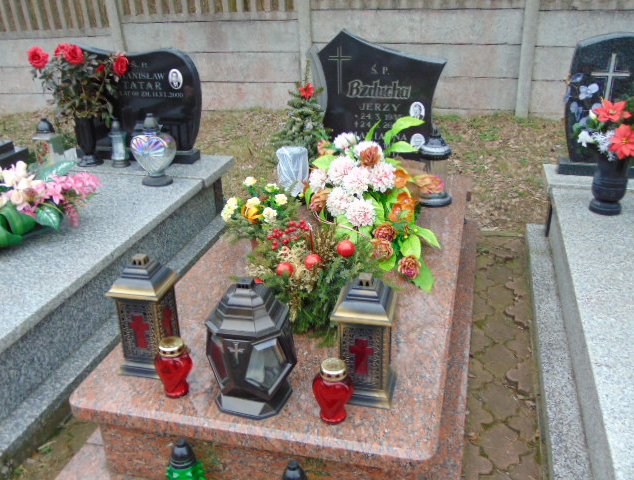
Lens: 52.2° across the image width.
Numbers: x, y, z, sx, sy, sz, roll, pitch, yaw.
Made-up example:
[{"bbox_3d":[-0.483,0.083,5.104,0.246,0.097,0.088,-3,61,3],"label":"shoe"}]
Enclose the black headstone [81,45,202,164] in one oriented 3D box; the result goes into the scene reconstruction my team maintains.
[{"bbox_3d":[-0.967,-0.719,3.385,0.765,0.592,0.143,5,25,14],"label":"black headstone"}]

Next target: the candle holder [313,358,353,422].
[{"bbox_3d":[0.041,0.354,1.526,0.095,0.145,0.076,1,24,6],"label":"candle holder"}]

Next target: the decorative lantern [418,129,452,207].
[{"bbox_3d":[0.507,-0.317,2.778,0.148,0.326,0.148,5,25,14],"label":"decorative lantern"}]

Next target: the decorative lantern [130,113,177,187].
[{"bbox_3d":[-0.770,-0.438,3.064,0.243,0.332,0.158,1,24,6],"label":"decorative lantern"}]

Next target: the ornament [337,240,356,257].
[{"bbox_3d":[0.084,0.025,1.838,0.051,0.051,0.051,5,25,14],"label":"ornament"}]

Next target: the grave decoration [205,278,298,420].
[{"bbox_3d":[-0.161,0.241,1.575,0.212,0.322,0.212,4,25,12],"label":"grave decoration"}]

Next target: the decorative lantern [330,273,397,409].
[{"bbox_3d":[0.118,0.228,1.585,0.147,0.323,0.147,4,25,12],"label":"decorative lantern"}]

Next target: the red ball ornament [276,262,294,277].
[{"bbox_3d":[-0.093,0.091,1.920,0.050,0.050,0.050,5,25,14],"label":"red ball ornament"}]

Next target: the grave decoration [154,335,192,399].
[{"bbox_3d":[-0.354,0.318,1.629,0.094,0.145,0.076,3,25,11],"label":"grave decoration"}]

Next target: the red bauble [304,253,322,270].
[{"bbox_3d":[-0.011,0.062,1.864,0.051,0.051,0.051,-1,24,1],"label":"red bauble"}]

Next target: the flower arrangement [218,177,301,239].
[{"bbox_3d":[-0.207,-0.101,2.417,0.296,0.260,0.265,5,25,14],"label":"flower arrangement"}]

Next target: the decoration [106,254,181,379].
[{"bbox_3d":[-0.445,0.189,1.707,0.143,0.322,0.143,4,25,11],"label":"decoration"}]

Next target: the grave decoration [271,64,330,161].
[{"bbox_3d":[-0.062,-0.538,3.011,0.275,0.566,0.265,5,25,14],"label":"grave decoration"}]

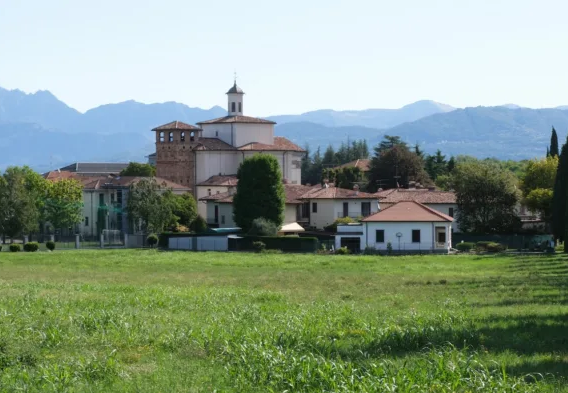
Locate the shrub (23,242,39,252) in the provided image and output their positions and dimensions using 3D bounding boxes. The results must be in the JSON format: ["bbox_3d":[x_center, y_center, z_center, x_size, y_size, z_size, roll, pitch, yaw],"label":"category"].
[{"bbox_3d":[-31.644,6.377,193.015,1.900,1.150,1.500,0,1,0],"label":"shrub"}]

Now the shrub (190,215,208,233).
[{"bbox_3d":[-11.381,4.096,205.043,2.400,3.400,2.400,0,1,0],"label":"shrub"}]

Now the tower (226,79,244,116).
[{"bbox_3d":[-8.177,-16.521,257.000,2.200,6.400,2.200,0,0,-42],"label":"tower"}]

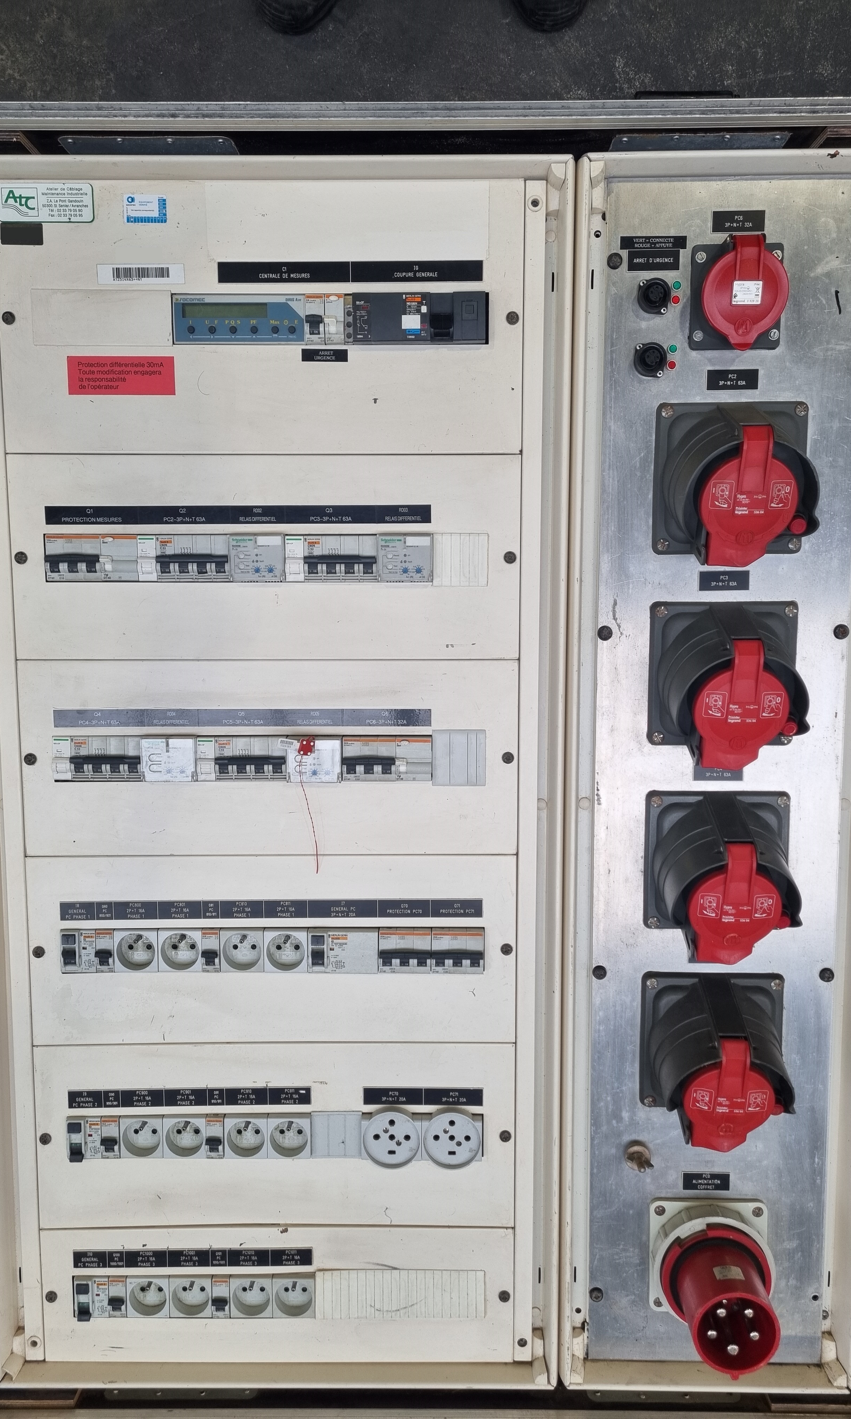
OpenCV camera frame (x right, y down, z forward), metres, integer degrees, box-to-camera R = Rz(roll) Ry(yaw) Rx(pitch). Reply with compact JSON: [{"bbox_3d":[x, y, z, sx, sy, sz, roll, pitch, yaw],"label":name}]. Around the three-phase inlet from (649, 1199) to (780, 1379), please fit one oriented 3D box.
[{"bbox_3d":[0.297,0.582,1.072,0.125,0.121,0.126,0,96,0],"label":"three-phase inlet"}]

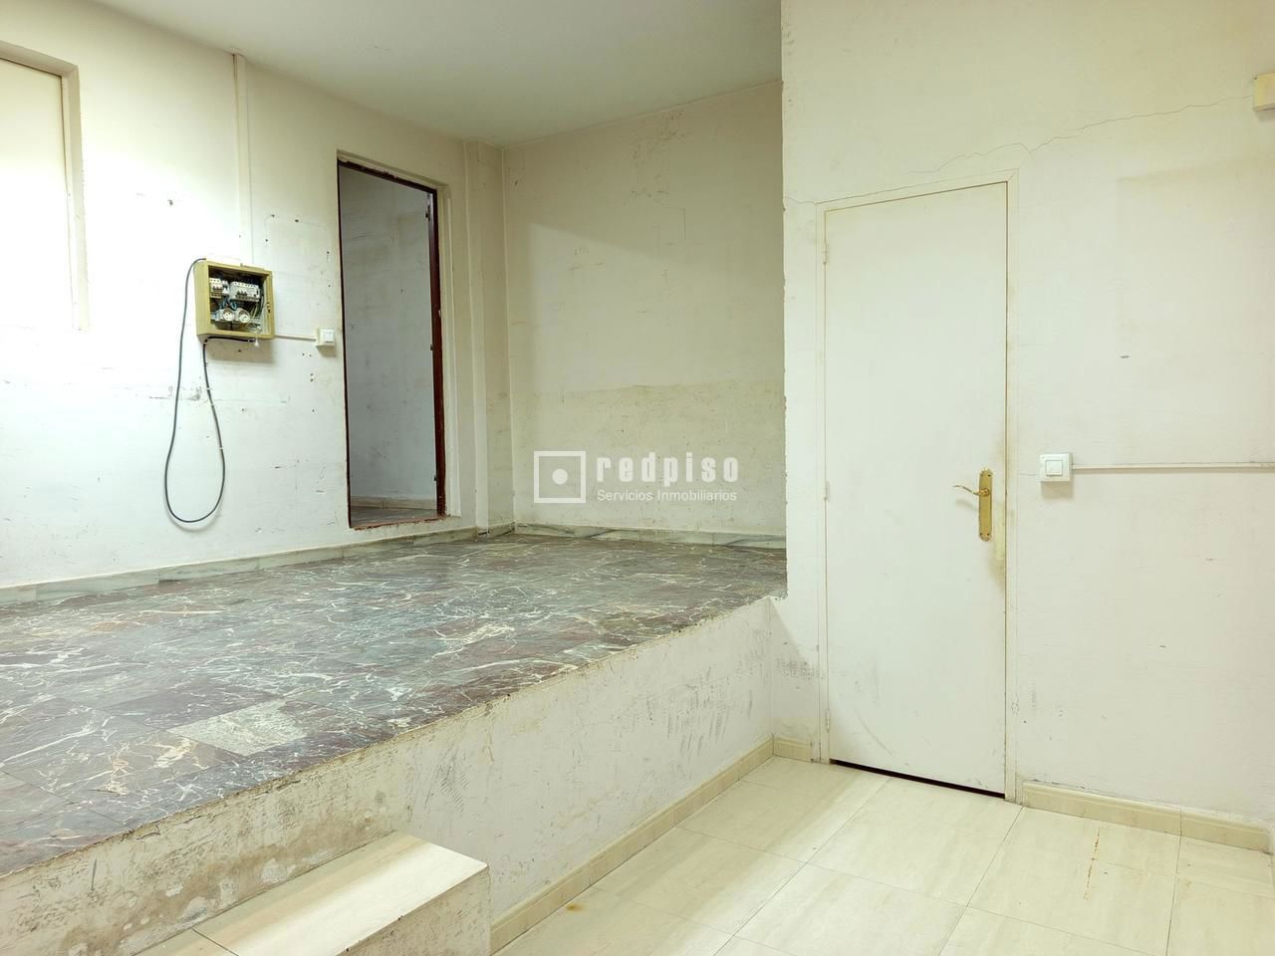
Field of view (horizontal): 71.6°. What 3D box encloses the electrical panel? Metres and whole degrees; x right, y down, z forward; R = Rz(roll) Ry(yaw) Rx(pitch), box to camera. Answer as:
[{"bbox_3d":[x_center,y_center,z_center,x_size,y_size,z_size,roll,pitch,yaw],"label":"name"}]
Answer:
[{"bbox_3d":[-1.947,-0.851,4.286,0.110,0.338,0.340,1,3,36],"label":"electrical panel"}]

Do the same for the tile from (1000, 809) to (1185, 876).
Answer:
[{"bbox_3d":[1.391,1.106,2.698,0.446,0.012,0.306,1,3,34],"label":"tile"}]

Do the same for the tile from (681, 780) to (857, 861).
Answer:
[{"bbox_3d":[0.430,1.115,2.891,0.452,0.012,0.449,1,3,34],"label":"tile"}]

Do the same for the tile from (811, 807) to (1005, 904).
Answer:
[{"bbox_3d":[0.806,1.120,2.637,0.455,0.012,0.449,1,3,34],"label":"tile"}]

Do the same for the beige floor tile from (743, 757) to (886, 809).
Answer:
[{"bbox_3d":[0.641,1.097,3.204,0.452,0.012,0.306,1,3,34],"label":"beige floor tile"}]

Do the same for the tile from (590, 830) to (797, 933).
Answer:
[{"bbox_3d":[0.178,1.137,2.519,0.452,0.012,0.449,1,3,34],"label":"tile"}]

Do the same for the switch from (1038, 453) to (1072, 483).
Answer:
[{"bbox_3d":[1.337,-0.033,2.829,0.085,0.087,0.040,1,3,34],"label":"switch"}]

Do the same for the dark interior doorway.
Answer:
[{"bbox_3d":[-1.442,-0.741,5.167,0.100,2.020,0.725,1,3,36],"label":"dark interior doorway"}]

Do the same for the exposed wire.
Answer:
[{"bbox_3d":[-2.073,-0.412,4.123,0.080,1.250,0.290,1,3,36],"label":"exposed wire"}]

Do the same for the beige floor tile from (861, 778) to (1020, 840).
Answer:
[{"bbox_3d":[1.014,1.099,2.942,0.448,0.010,0.308,1,2,34],"label":"beige floor tile"}]

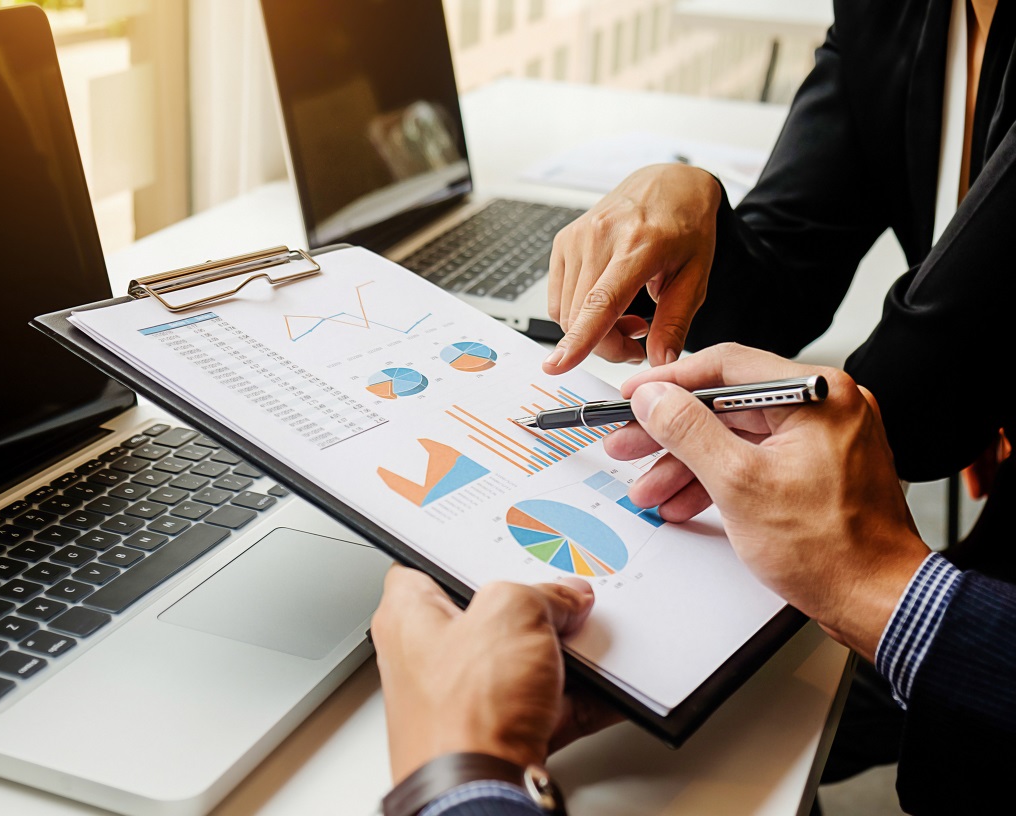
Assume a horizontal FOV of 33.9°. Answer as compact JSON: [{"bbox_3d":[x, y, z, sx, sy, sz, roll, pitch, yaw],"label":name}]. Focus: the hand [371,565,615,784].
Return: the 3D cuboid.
[{"bbox_3d":[-0.006,0.088,0.597,0.098,0.070,0.135,6,34,9],"label":"hand"}]

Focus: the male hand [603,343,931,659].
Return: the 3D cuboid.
[{"bbox_3d":[0.112,0.031,0.692,0.158,0.100,0.095,36,0,19],"label":"male hand"}]

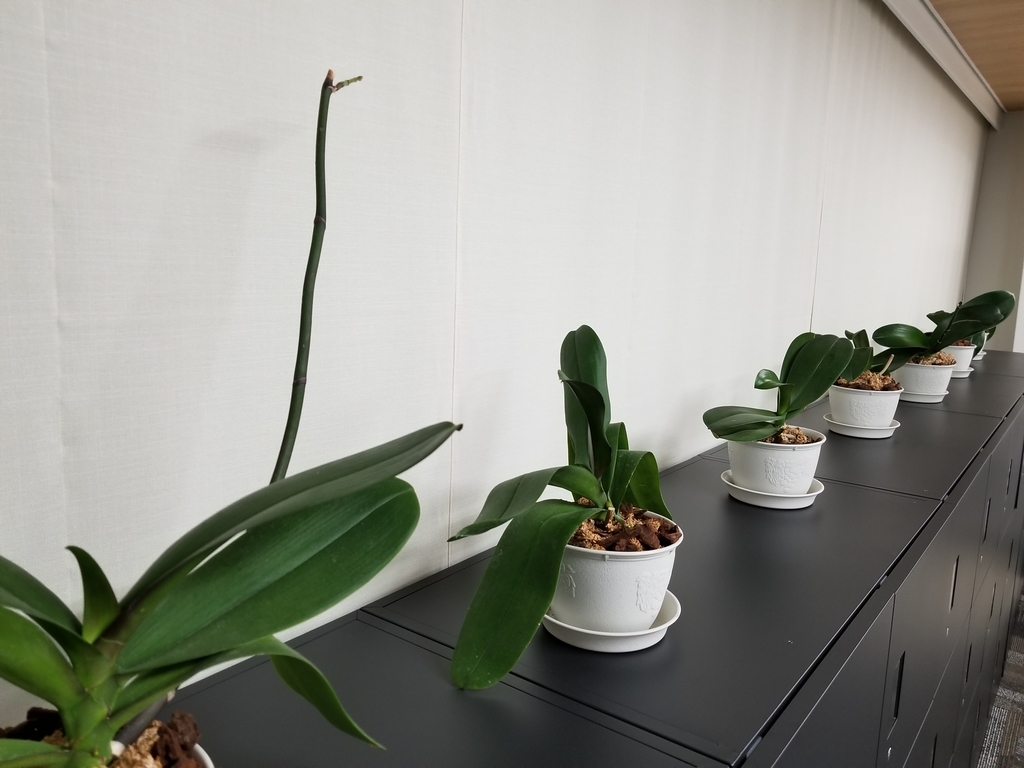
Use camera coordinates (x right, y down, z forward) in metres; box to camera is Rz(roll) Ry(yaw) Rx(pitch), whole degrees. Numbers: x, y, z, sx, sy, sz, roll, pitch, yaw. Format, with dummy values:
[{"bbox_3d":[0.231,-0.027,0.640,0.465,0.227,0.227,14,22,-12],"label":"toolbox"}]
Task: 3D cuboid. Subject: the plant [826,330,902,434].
[{"bbox_3d":[0.825,-0.007,1.817,0.182,0.240,0.184,5,10,25],"label":"plant"}]

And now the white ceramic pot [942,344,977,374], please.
[{"bbox_3d":[1.564,-0.086,2.752,0.162,0.106,0.162,6,11,29],"label":"white ceramic pot"}]

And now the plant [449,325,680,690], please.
[{"bbox_3d":[0.071,0.107,0.815,0.284,0.328,0.196,-2,9,-14],"label":"plant"}]

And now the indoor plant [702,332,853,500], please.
[{"bbox_3d":[0.445,0.054,1.306,0.237,0.280,0.184,4,10,19],"label":"indoor plant"}]

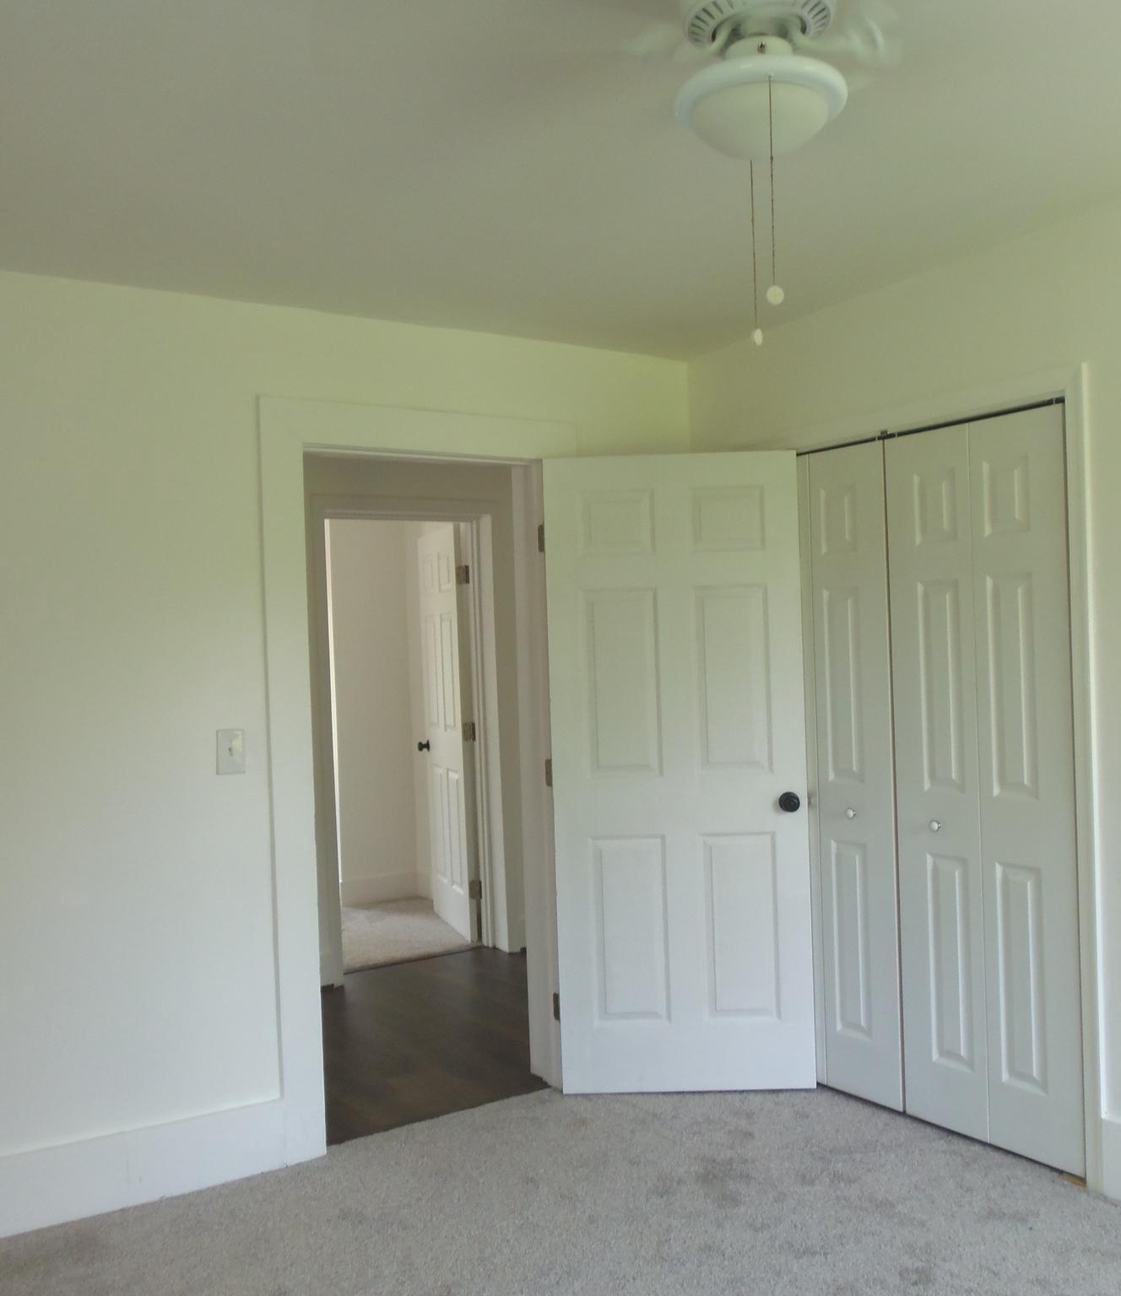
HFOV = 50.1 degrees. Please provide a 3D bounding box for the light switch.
[{"bbox_3d":[-0.886,0.282,3.237,0.073,0.117,0.018,-2,0,-32],"label":"light switch"}]

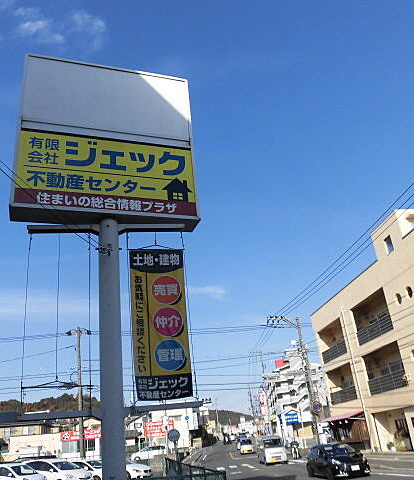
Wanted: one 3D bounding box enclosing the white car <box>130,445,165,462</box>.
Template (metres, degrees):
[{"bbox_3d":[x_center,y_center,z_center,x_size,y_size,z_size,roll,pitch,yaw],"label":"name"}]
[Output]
[{"bbox_3d":[-7.186,26.224,54.500,4.300,1.500,1.700,2,-26,-18],"label":"white car"}]

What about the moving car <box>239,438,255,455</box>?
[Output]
[{"bbox_3d":[4.592,23.889,51.321,1.480,1.630,3.450,-5,-25,-3],"label":"moving car"}]

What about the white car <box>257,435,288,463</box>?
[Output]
[{"bbox_3d":[4.514,14.732,31.274,1.490,1.870,3.450,-4,-25,-5],"label":"white car"}]

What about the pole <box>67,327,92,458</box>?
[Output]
[{"bbox_3d":[-8.487,10.715,29.712,1.700,10.100,1.000,-3,-25,-7],"label":"pole"}]

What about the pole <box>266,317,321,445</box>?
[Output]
[{"bbox_3d":[6.494,10.671,32.657,2.600,10.050,0.700,-3,-25,-7],"label":"pole"}]

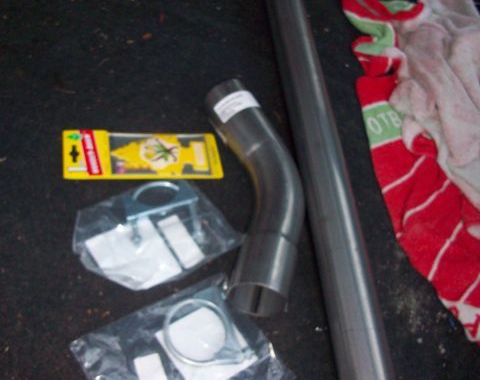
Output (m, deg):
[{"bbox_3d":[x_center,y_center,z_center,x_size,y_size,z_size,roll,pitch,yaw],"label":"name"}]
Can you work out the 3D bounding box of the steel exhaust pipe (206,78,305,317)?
[{"bbox_3d":[0.023,-0.002,0.750,0.112,0.063,0.318,2,54,-15],"label":"steel exhaust pipe"}]

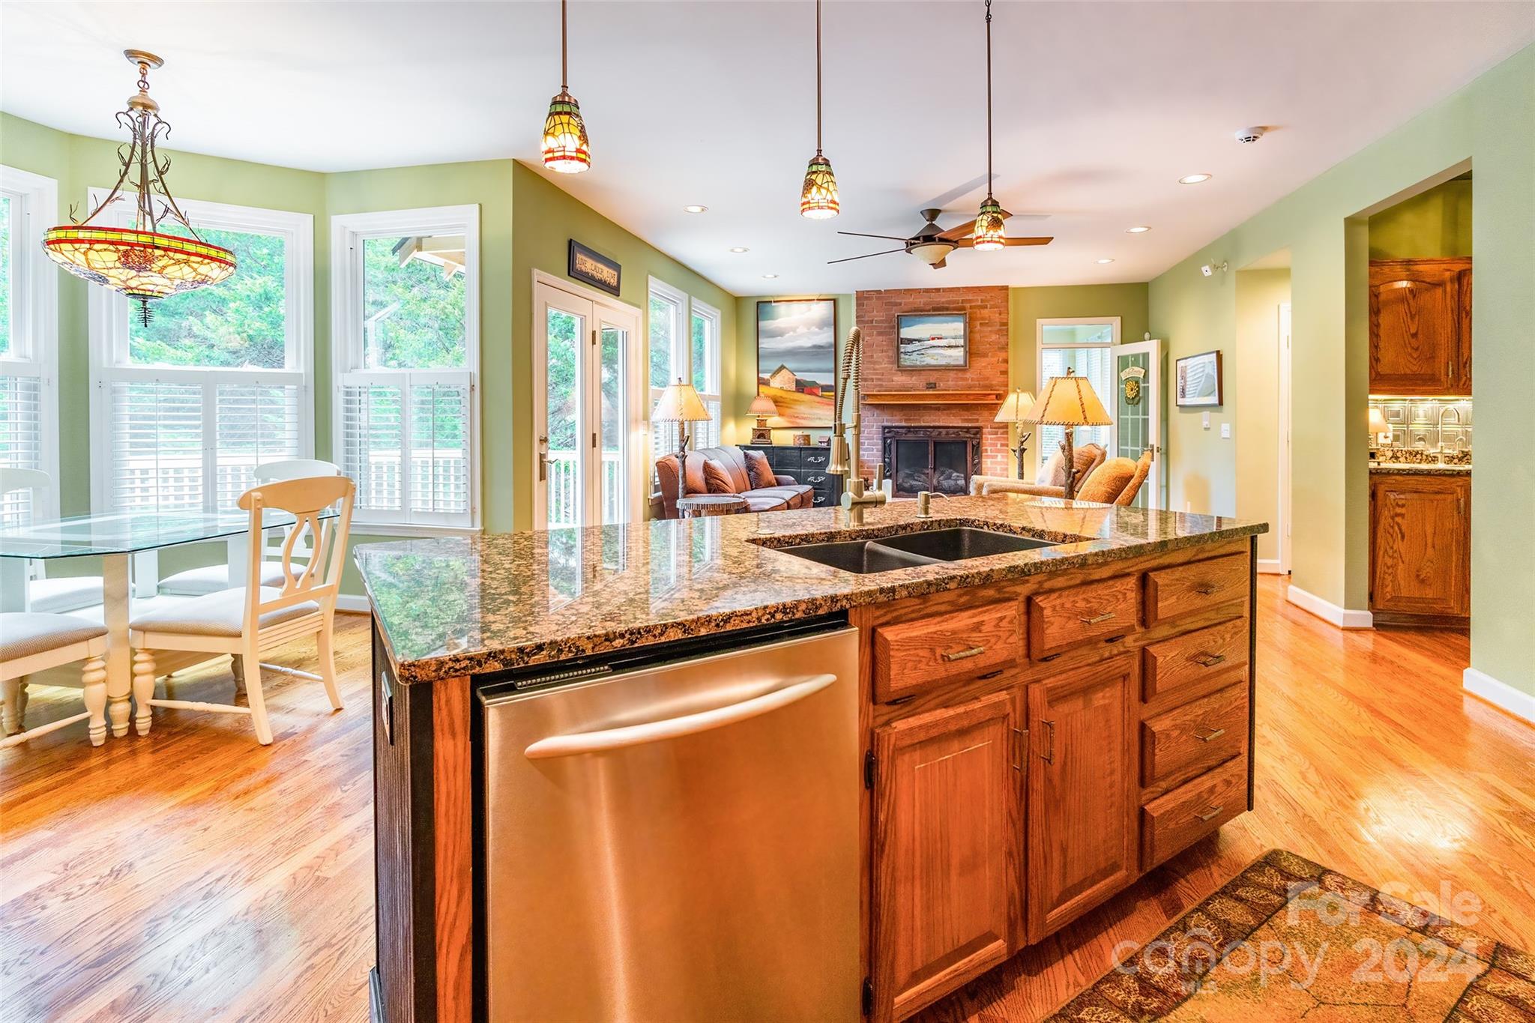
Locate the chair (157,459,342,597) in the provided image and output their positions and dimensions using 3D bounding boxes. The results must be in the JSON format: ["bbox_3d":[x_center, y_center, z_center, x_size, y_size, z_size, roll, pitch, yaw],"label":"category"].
[{"bbox_3d":[-2.650,0.252,3.500,0.510,0.985,0.600,0,5,6],"label":"chair"}]

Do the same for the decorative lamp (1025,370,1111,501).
[{"bbox_3d":[1.601,-0.017,3.620,0.470,1.480,0.470,0,5,0],"label":"decorative lamp"}]

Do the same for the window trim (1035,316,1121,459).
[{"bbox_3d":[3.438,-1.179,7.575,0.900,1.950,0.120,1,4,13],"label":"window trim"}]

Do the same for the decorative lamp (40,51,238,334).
[{"bbox_3d":[-2.558,-1.315,2.800,0.580,1.110,0.580,0,5,0],"label":"decorative lamp"}]

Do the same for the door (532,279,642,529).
[{"bbox_3d":[-1.250,-0.499,4.894,0.120,2.140,1.630,1,4,13],"label":"door"}]

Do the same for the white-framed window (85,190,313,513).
[{"bbox_3d":[-3.173,-0.809,3.871,1.020,1.880,0.140,-2,5,-29],"label":"white-framed window"}]

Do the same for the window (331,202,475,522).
[{"bbox_3d":[-2.144,-0.837,4.062,0.970,1.890,0.140,1,4,10],"label":"window"}]

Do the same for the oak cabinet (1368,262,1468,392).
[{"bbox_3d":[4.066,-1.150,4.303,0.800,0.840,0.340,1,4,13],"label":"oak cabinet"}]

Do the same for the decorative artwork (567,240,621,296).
[{"bbox_3d":[-1.257,-1.780,5.000,0.040,0.250,0.760,1,5,14],"label":"decorative artwork"}]

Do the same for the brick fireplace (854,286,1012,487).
[{"bbox_3d":[1.942,-1.346,8.060,1.790,2.650,0.420,1,5,12],"label":"brick fireplace"}]

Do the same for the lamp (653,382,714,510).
[{"bbox_3d":[-0.663,-0.289,5.350,0.470,1.510,0.470,0,5,0],"label":"lamp"}]

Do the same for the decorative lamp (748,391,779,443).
[{"bbox_3d":[-0.048,-1.077,8.062,0.390,0.600,0.390,1,4,13],"label":"decorative lamp"}]

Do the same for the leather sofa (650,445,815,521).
[{"bbox_3d":[-0.200,-0.124,6.380,0.940,0.880,2.050,1,5,14],"label":"leather sofa"}]

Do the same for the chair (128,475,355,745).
[{"bbox_3d":[-2.128,0.359,2.762,0.660,1.000,0.510,1,4,13],"label":"chair"}]

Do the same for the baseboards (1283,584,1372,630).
[{"bbox_3d":[3.475,0.576,4.240,0.150,0.110,0.640,1,5,14],"label":"baseboards"}]

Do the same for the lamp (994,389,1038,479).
[{"bbox_3d":[2.308,-0.395,6.250,0.460,1.450,0.460,0,5,0],"label":"lamp"}]

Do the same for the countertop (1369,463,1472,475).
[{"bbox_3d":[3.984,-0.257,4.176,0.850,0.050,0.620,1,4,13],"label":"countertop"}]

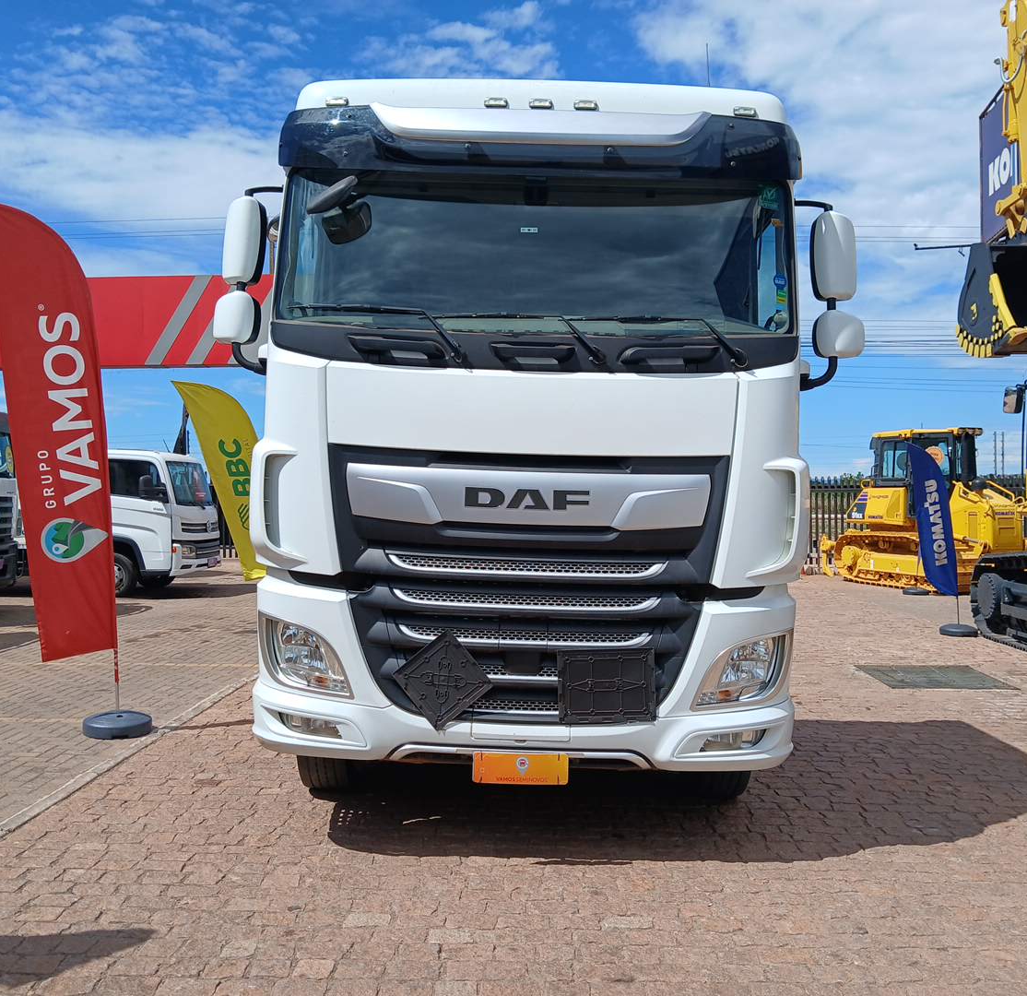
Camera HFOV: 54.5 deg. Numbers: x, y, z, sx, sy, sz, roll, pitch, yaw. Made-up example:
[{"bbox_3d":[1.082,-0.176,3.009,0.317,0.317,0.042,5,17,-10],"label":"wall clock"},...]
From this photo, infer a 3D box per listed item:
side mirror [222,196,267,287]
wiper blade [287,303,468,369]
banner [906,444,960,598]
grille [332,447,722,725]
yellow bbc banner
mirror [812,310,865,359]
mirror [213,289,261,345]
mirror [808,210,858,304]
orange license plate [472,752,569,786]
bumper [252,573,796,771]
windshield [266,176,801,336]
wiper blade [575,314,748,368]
[{"bbox_3d":[-1.266,-1.210,4.700,0.200,0.420,0.140,1,-1,14],"label":"side mirror"},{"bbox_3d":[-0.605,-0.735,4.500,0.800,0.270,0.170,1,-1,1],"label":"wiper blade"},{"bbox_3d":[5.260,0.280,12.500,0.530,1.930,0.100,-7,0,11],"label":"banner"},{"bbox_3d":[0.070,0.387,4.400,1.740,1.200,0.220,1,-1,1],"label":"grille"},{"bbox_3d":[-4.229,-0.235,14.600,1.350,2.900,0.200,1,-1,-12],"label":"yellow bbc banner"},{"bbox_3d":[1.535,-0.775,4.720,0.235,0.230,0.140,1,-1,-9],"label":"mirror"},{"bbox_3d":[-1.303,-0.853,4.700,0.210,0.260,0.150,1,-1,14],"label":"mirror"},{"bbox_3d":[1.508,-1.137,4.700,0.200,0.420,0.140,2,-1,-8],"label":"mirror"},{"bbox_3d":[0.030,1.135,4.180,0.400,0.135,0.020,1,-1,0],"label":"orange license plate"},{"bbox_3d":[0.046,0.775,4.450,2.460,0.800,0.600,1,-1,0],"label":"bumper"},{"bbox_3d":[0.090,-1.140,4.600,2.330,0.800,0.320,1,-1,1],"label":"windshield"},{"bbox_3d":[0.663,-0.705,4.470,0.770,0.225,0.140,1,-1,1],"label":"wiper blade"}]

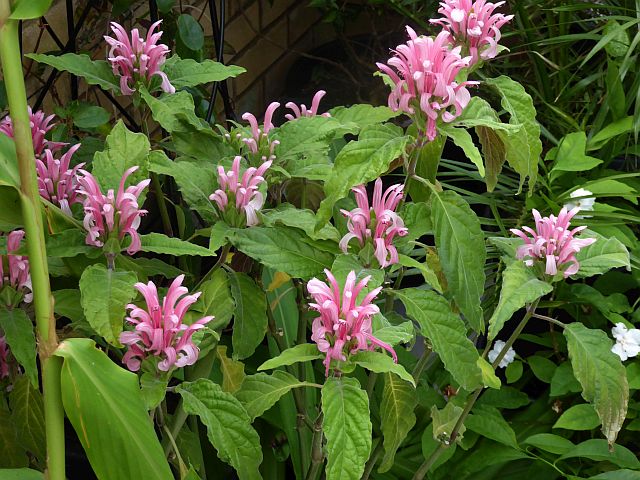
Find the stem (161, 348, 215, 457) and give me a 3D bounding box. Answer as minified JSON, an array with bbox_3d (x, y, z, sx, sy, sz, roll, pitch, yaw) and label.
[{"bbox_3d":[-0.150,0.185,1.930,0.009,0.137,0.009,26,9,0],"label":"stem"}]

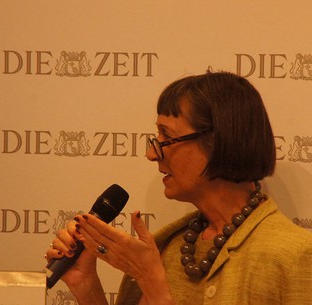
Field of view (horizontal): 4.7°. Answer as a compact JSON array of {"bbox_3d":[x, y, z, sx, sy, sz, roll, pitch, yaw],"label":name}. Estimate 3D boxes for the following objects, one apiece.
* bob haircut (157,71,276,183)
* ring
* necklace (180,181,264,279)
[{"bbox_3d":[0.111,-0.044,7.100,0.213,0.207,0.188,-7,2,-15],"label":"bob haircut"},{"bbox_3d":[-0.096,0.176,6.930,0.018,0.021,0.024,30,-7,-6],"label":"ring"},{"bbox_3d":[0.123,0.143,7.080,0.150,0.182,0.165,2,1,44],"label":"necklace"}]

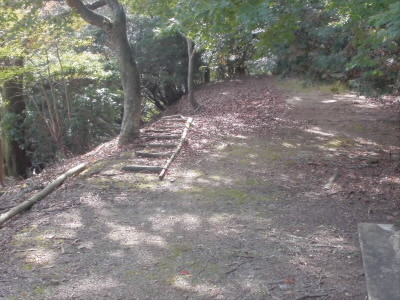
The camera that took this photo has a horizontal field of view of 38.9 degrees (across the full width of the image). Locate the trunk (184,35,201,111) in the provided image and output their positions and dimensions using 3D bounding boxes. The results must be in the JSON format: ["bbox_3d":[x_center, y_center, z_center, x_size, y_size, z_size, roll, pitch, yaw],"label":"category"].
[{"bbox_3d":[-0.168,-1.738,12.700,0.330,1.700,0.310,0,6,0],"label":"trunk"}]

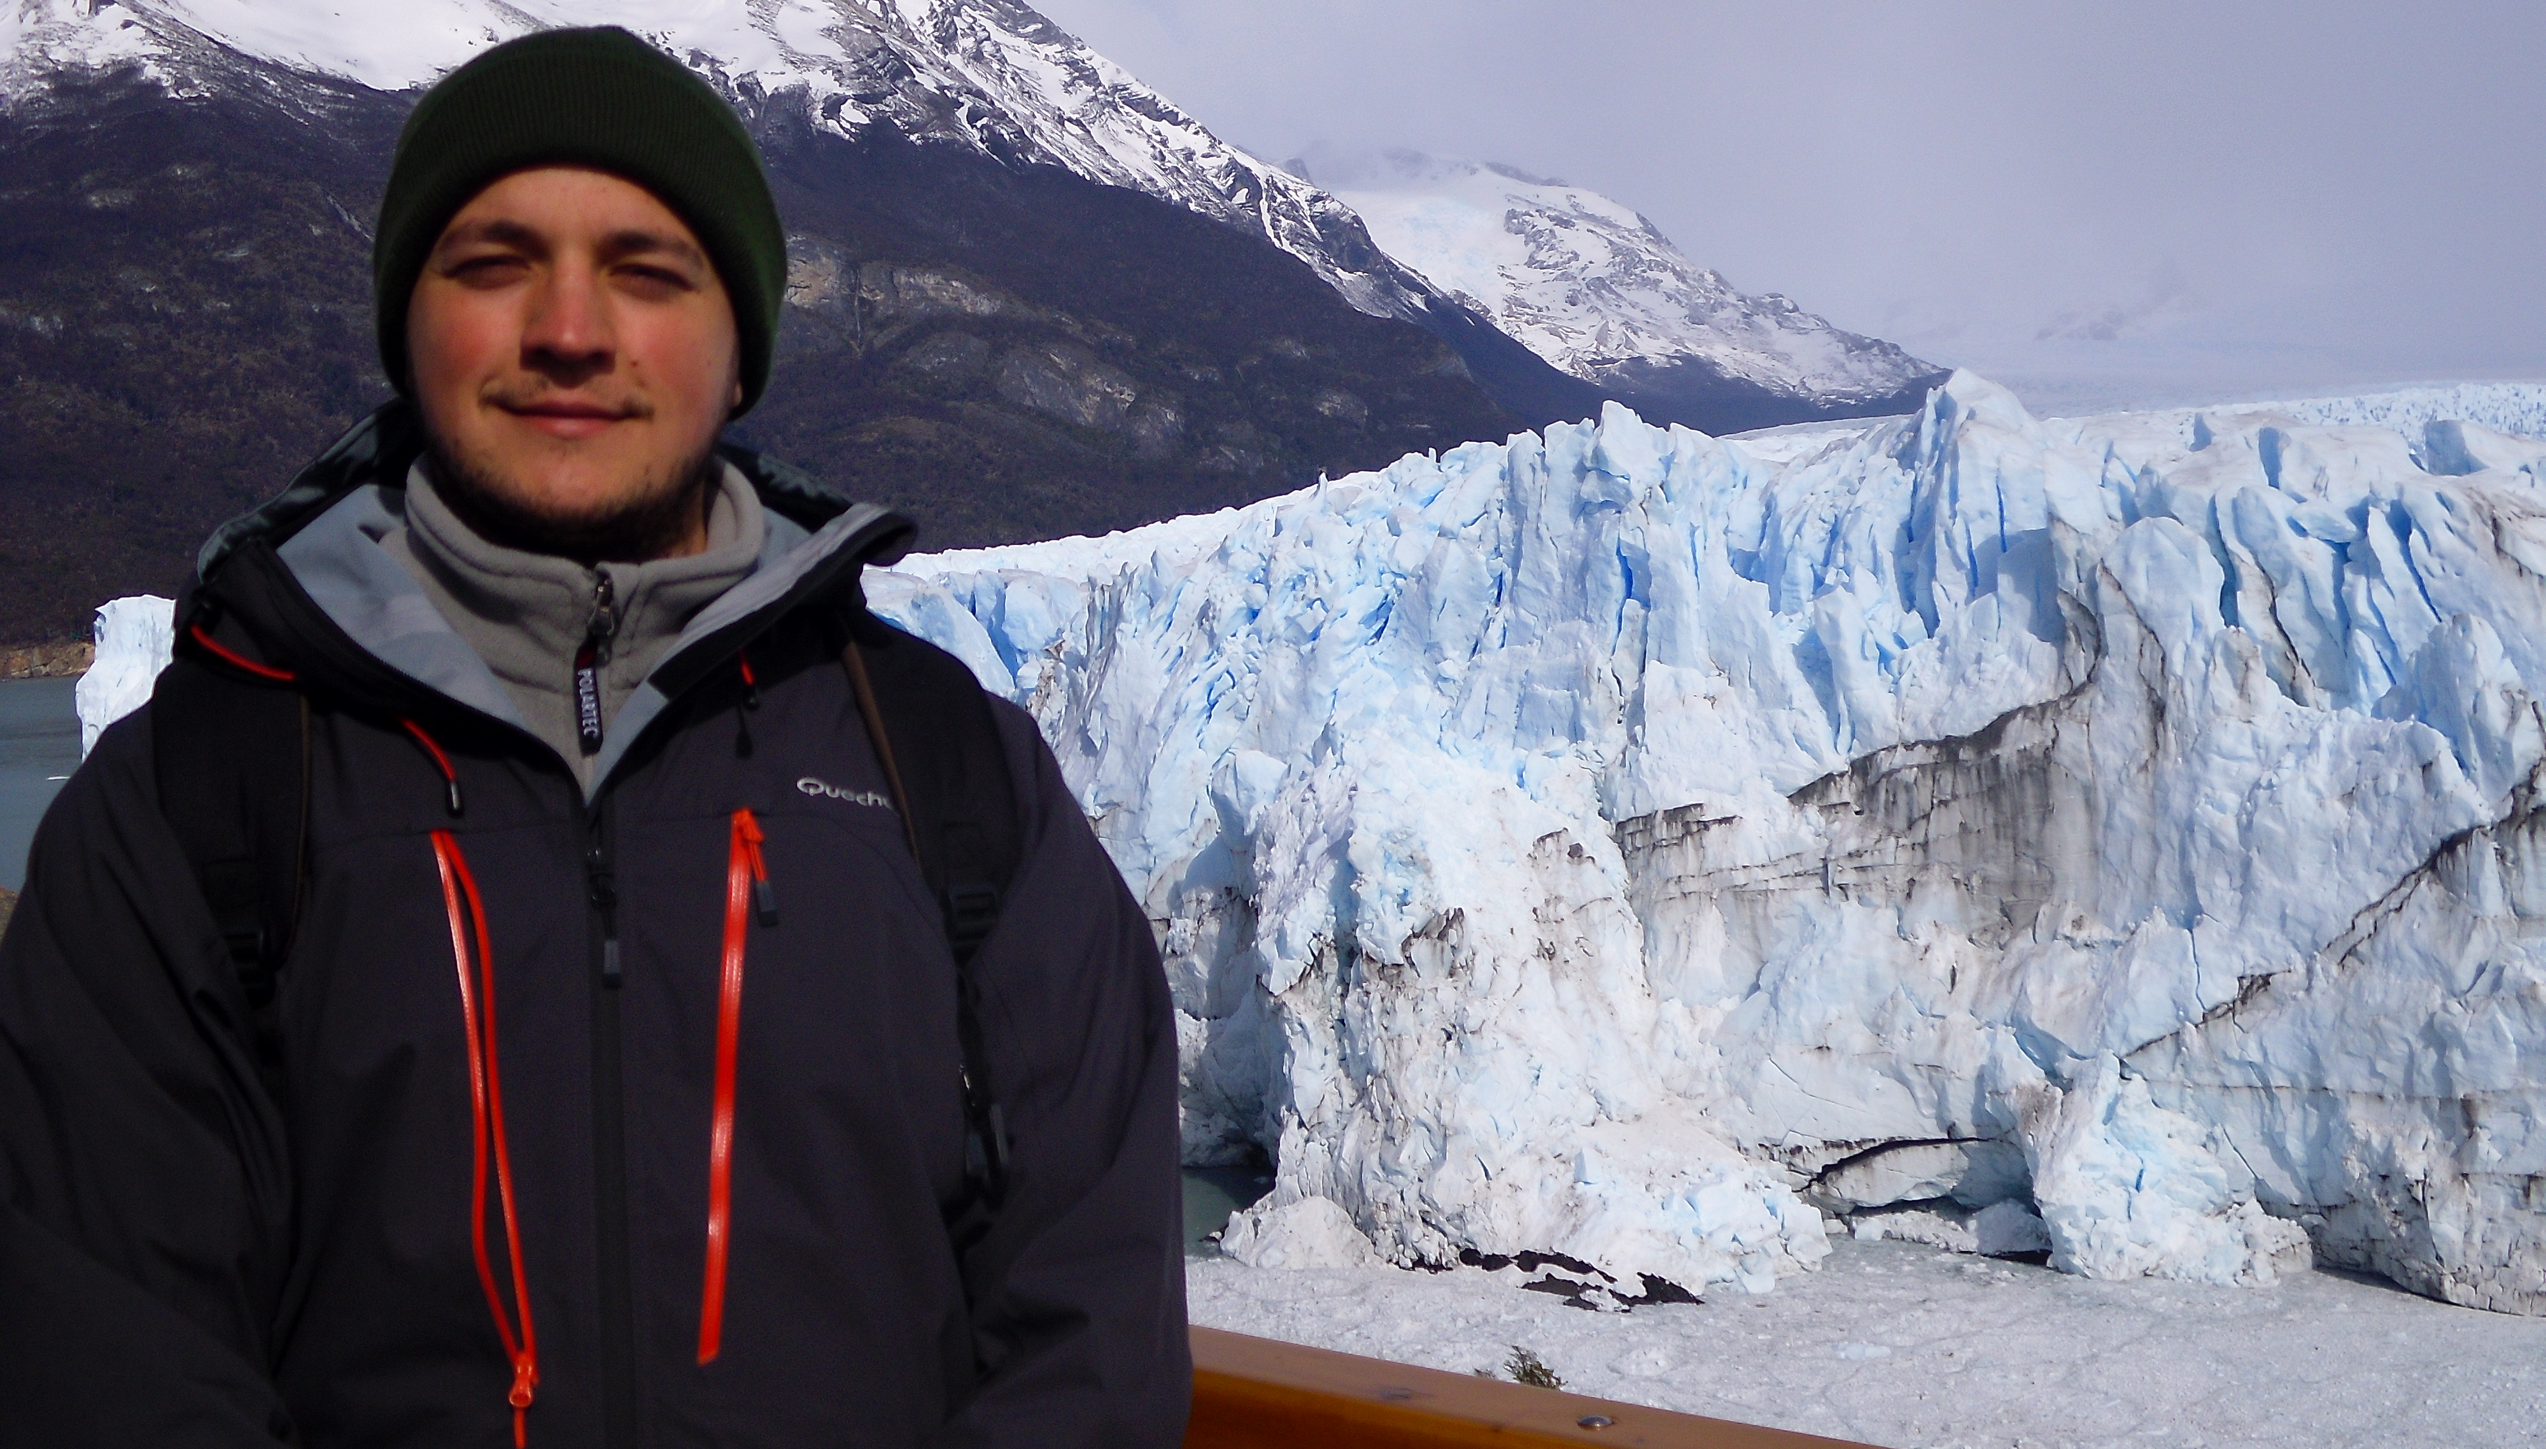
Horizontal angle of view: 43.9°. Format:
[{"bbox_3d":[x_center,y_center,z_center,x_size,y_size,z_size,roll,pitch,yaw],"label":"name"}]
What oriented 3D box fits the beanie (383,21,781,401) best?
[{"bbox_3d":[-0.304,-0.213,1.385,0.178,0.178,0.218,-3,2,-9],"label":"beanie"}]

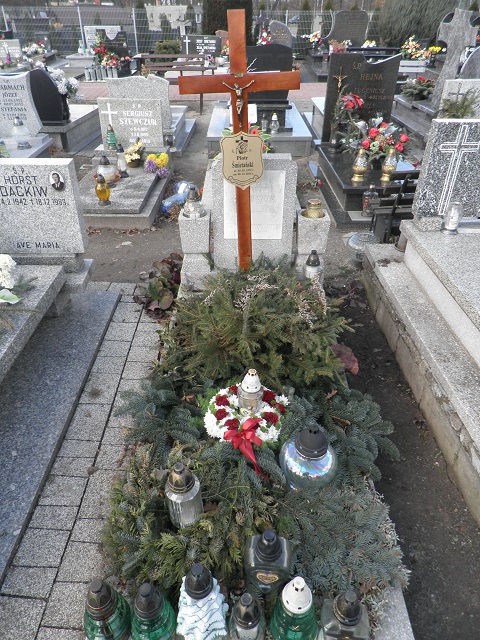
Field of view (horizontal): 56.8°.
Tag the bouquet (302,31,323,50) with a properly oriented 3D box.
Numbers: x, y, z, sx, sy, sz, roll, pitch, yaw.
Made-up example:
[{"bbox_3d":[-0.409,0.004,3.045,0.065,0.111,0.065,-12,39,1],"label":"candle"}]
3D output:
[{"bbox_3d":[2.100,-8.098,12.891,0.550,0.480,0.420,0,35,0],"label":"bouquet"}]

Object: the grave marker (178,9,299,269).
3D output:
[{"bbox_3d":[0.013,-0.900,2.600,0.650,1.500,0.075,-2,34,1],"label":"grave marker"}]

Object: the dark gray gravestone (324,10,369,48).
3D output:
[{"bbox_3d":[3.070,-8.370,12.800,1.220,1.050,0.160,0,34,0],"label":"dark gray gravestone"}]

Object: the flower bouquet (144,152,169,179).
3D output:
[{"bbox_3d":[-0.911,-1.685,4.840,0.260,0.220,0.220,0,34,0],"label":"flower bouquet"}]

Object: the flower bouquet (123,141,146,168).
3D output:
[{"bbox_3d":[-1.095,-1.742,4.672,0.210,0.270,0.200,0,35,0],"label":"flower bouquet"}]

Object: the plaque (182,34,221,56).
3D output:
[{"bbox_3d":[-1.080,-7.781,12.686,1.130,0.570,0.130,0,35,0],"label":"plaque"}]

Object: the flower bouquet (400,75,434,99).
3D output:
[{"bbox_3d":[3.000,-3.930,7.500,0.520,0.340,0.420,0,34,0],"label":"flower bouquet"}]

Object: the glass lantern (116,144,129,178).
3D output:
[{"bbox_3d":[-1.170,-1.587,4.439,0.115,0.320,0.115,0,35,0],"label":"glass lantern"}]

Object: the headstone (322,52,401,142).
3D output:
[{"bbox_3d":[1.430,-2.630,5.300,0.810,0.980,0.110,0,34,0],"label":"headstone"}]

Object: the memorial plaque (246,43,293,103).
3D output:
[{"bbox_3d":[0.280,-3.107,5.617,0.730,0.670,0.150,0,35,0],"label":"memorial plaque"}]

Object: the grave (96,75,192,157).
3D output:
[{"bbox_3d":[-1.200,-2.768,5.882,0.930,0.900,2.300,0,35,0],"label":"grave"}]

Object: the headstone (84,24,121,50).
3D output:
[{"bbox_3d":[-3.790,-7.858,12.448,1.000,0.620,0.120,0,35,0],"label":"headstone"}]

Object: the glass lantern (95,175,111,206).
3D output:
[{"bbox_3d":[-1.258,-1.190,4.060,0.130,0.262,0.130,0,34,0],"label":"glass lantern"}]

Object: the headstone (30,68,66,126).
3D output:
[{"bbox_3d":[-2.930,-3.240,6.460,0.740,0.730,0.120,0,34,0],"label":"headstone"}]

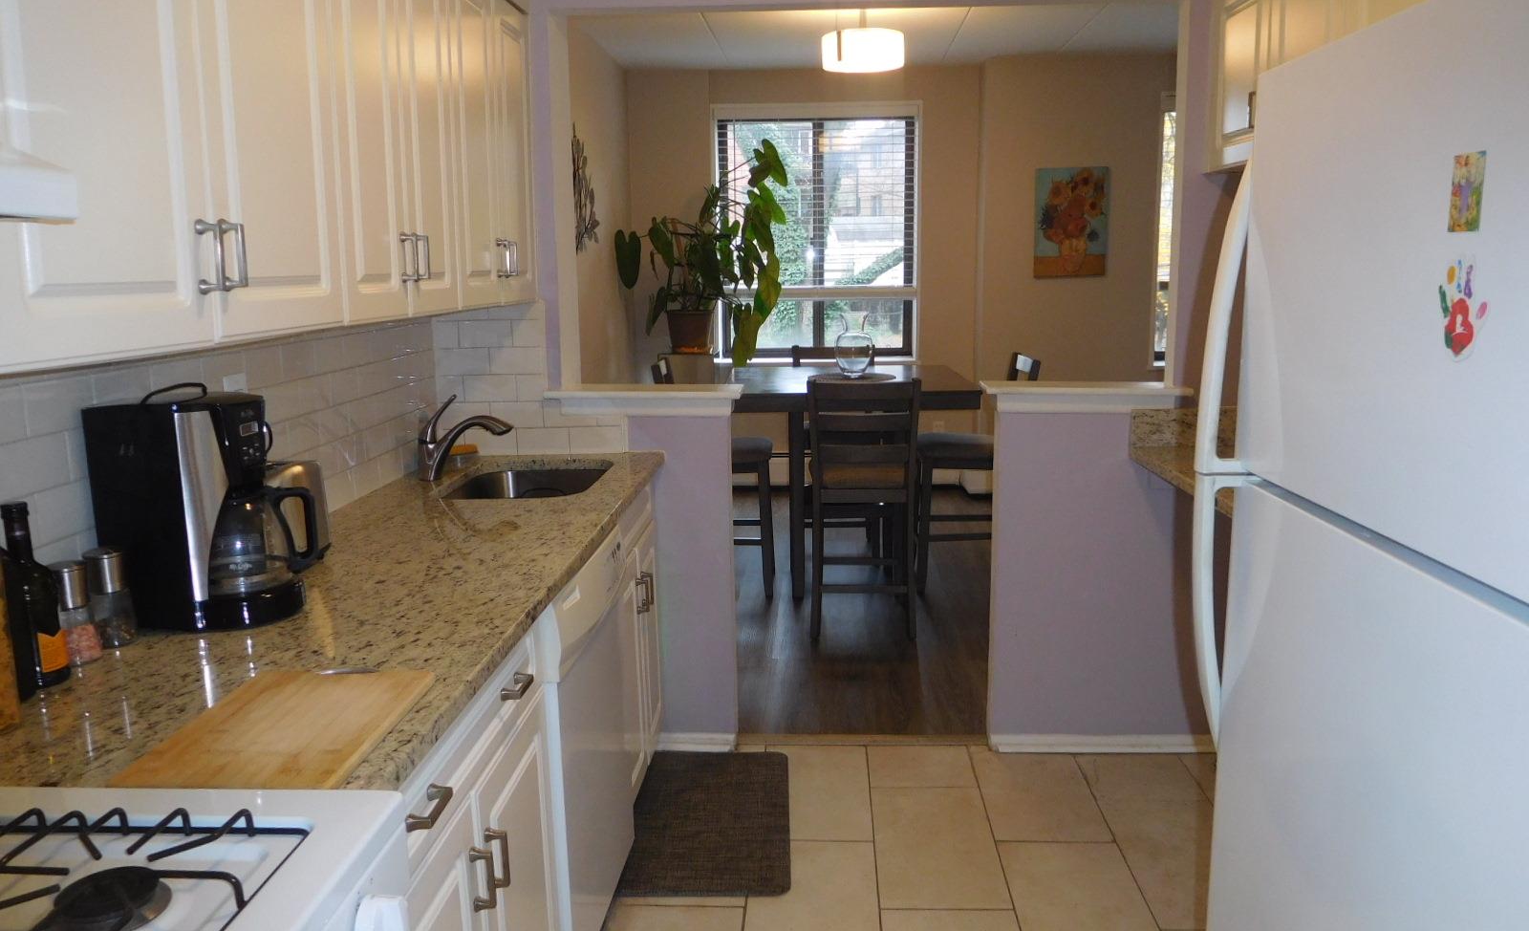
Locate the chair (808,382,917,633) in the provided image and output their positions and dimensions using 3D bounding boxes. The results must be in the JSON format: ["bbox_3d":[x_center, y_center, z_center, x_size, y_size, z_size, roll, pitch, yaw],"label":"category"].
[{"bbox_3d":[0.397,0.142,4.532,0.450,1.037,0.530,0,10,2],"label":"chair"}]

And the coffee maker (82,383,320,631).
[{"bbox_3d":[-0.844,0.063,1.739,0.305,0.345,0.210,1,10,10],"label":"coffee maker"}]

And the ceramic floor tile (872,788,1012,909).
[{"bbox_3d":[0.437,0.969,2.827,0.304,0.010,0.606,0,10,3],"label":"ceramic floor tile"}]

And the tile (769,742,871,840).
[{"bbox_3d":[0.147,0.920,3.134,0.304,0.010,0.592,0,10,3],"label":"tile"}]

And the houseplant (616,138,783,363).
[{"bbox_3d":[-0.374,-1.279,6.662,1.040,1.330,0.900,0,10,2],"label":"houseplant"}]

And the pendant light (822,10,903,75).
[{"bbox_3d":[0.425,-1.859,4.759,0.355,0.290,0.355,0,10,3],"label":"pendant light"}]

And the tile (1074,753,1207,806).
[{"bbox_3d":[1.066,0.891,3.144,0.303,0.010,0.300,0,10,3],"label":"tile"}]

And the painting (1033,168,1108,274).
[{"bbox_3d":[1.764,-1.400,6.344,0.405,0.615,0.030,0,10,3],"label":"painting"}]

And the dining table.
[{"bbox_3d":[0.363,0.067,5.101,1.090,0.940,1.120,0,10,3],"label":"dining table"}]

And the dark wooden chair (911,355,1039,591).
[{"bbox_3d":[0.938,0.027,5.021,0.530,1.030,0.440,0,10,3],"label":"dark wooden chair"}]

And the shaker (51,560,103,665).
[{"bbox_3d":[-0.957,0.203,1.544,0.056,0.140,0.056,0,10,3],"label":"shaker"}]

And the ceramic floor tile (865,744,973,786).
[{"bbox_3d":[0.463,0.893,3.265,0.304,0.010,0.279,0,10,3],"label":"ceramic floor tile"}]

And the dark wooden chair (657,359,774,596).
[{"bbox_3d":[-0.221,0.046,5.008,0.540,1.030,0.440,0,10,3],"label":"dark wooden chair"}]

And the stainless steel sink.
[{"bbox_3d":[-0.627,0.161,2.937,0.420,0.200,0.565,0,10,2],"label":"stainless steel sink"}]

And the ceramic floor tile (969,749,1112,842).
[{"bbox_3d":[0.762,0.915,3.114,0.304,0.010,0.599,0,10,3],"label":"ceramic floor tile"}]

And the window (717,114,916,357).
[{"bbox_3d":[0.322,-1.413,6.769,1.220,1.470,0.100,0,10,3],"label":"window"}]

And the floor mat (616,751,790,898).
[{"bbox_3d":[-0.171,0.940,2.975,0.480,0.014,0.780,-1,10,2],"label":"floor mat"}]

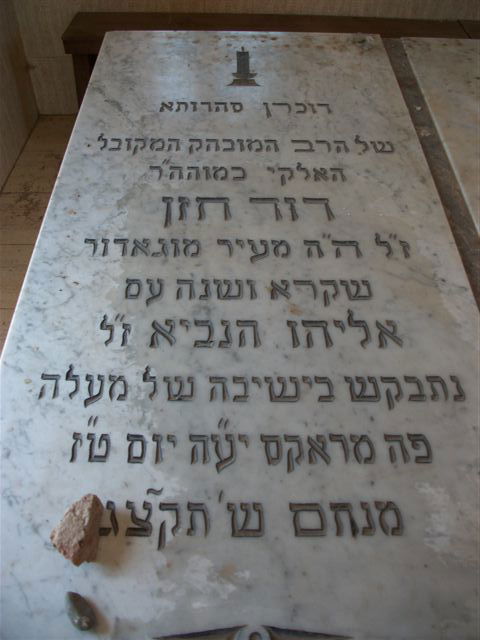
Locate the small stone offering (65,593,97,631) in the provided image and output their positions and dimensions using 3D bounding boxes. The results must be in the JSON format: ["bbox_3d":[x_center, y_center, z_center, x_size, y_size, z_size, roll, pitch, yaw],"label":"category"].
[{"bbox_3d":[-0.210,0.383,0.754,0.029,0.023,0.055,-33,58,-25],"label":"small stone offering"}]

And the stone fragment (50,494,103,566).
[{"bbox_3d":[-0.225,0.295,0.809,0.061,0.051,0.082,18,52,14],"label":"stone fragment"}]

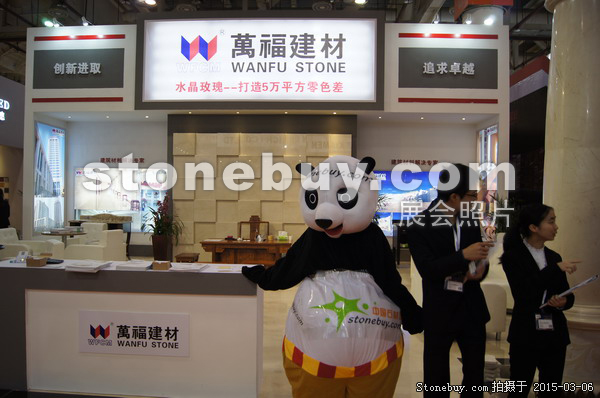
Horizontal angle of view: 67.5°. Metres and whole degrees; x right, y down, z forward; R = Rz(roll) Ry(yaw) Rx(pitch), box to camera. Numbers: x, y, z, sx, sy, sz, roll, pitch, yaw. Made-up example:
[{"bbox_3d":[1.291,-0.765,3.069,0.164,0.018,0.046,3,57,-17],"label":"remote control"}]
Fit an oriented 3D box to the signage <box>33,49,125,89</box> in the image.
[{"bbox_3d":[-4.879,-2.874,9.899,2.035,0.870,0.080,1,0,2],"label":"signage"}]

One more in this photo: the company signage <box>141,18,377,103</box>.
[{"bbox_3d":[-0.875,-2.977,9.663,5.033,1.768,0.160,1,0,2],"label":"company signage"}]

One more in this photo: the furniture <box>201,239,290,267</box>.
[{"bbox_3d":[-0.906,1.148,8.051,1.575,0.760,0.720,1,0,2],"label":"furniture"}]

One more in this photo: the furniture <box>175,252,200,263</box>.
[{"bbox_3d":[-2.032,1.284,8.285,0.418,0.460,0.400,1,0,2],"label":"furniture"}]

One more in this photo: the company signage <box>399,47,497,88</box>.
[{"bbox_3d":[3.153,-2.793,9.586,2.087,0.862,0.080,1,0,2],"label":"company signage"}]

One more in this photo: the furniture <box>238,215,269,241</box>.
[{"bbox_3d":[-0.923,0.943,8.672,0.608,1.170,0.520,1,0,2],"label":"furniture"}]

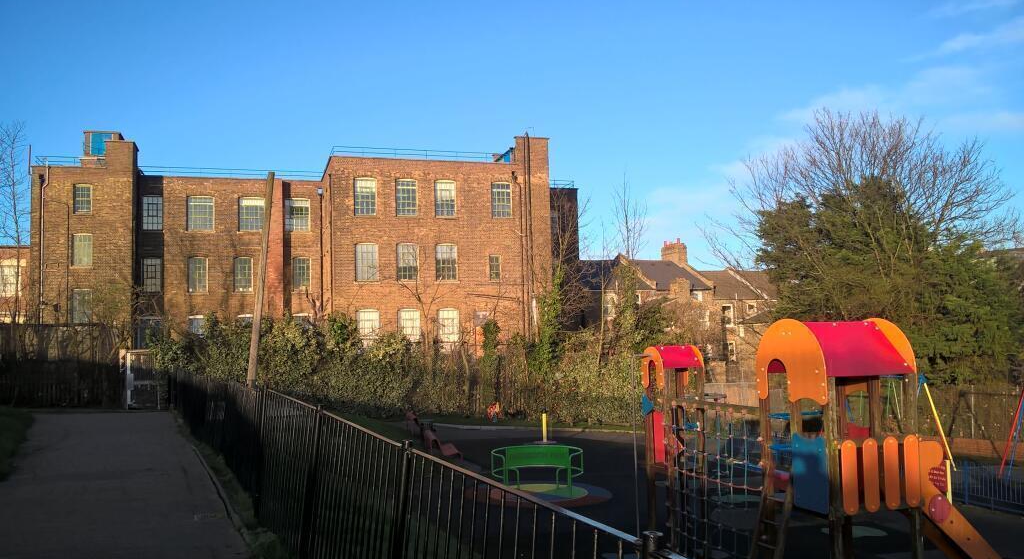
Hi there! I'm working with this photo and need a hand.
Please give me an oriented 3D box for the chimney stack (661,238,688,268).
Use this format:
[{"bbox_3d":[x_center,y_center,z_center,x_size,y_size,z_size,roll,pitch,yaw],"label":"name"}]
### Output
[{"bbox_3d":[13.161,-2.187,66.000,0.900,2.350,2.150,0,-4,-22],"label":"chimney stack"}]

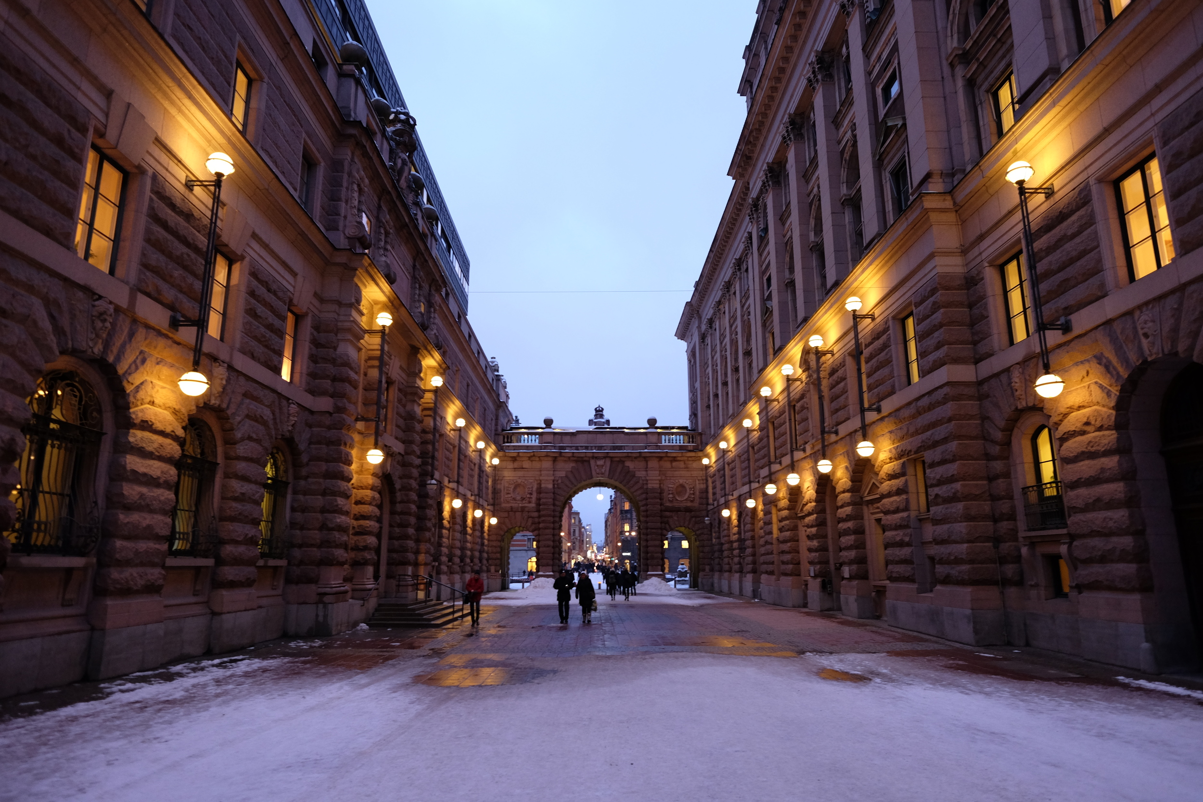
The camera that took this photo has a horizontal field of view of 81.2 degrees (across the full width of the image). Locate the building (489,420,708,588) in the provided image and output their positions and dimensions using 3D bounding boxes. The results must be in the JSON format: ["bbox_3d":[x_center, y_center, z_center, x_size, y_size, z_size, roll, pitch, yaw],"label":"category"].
[{"bbox_3d":[-0.159,9.206,61.933,18.182,13.973,5.766,0,-13,-1],"label":"building"}]

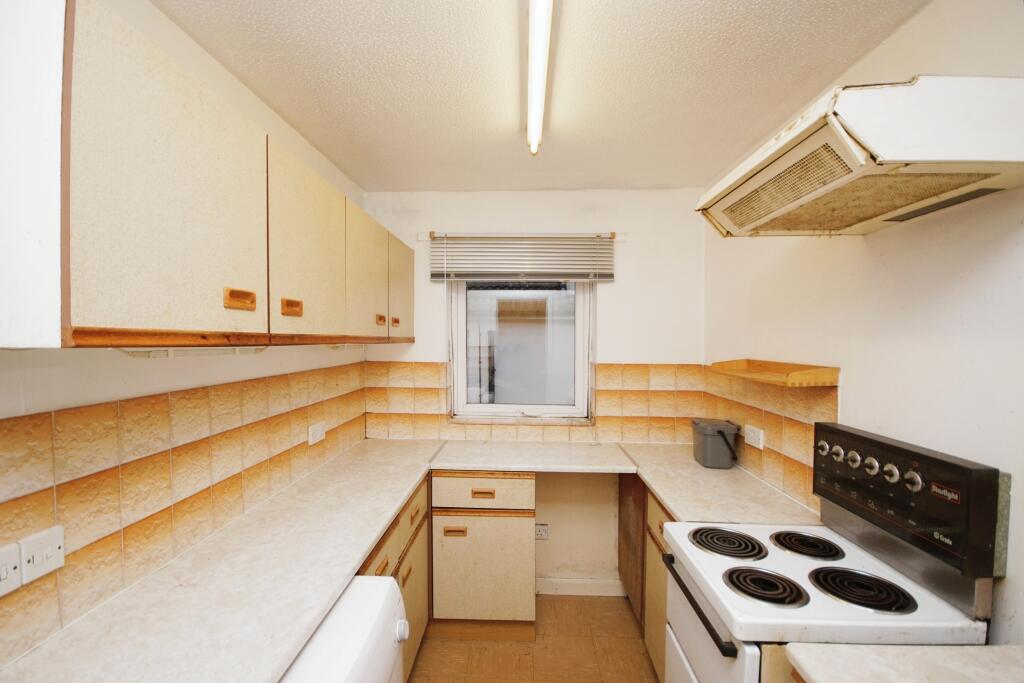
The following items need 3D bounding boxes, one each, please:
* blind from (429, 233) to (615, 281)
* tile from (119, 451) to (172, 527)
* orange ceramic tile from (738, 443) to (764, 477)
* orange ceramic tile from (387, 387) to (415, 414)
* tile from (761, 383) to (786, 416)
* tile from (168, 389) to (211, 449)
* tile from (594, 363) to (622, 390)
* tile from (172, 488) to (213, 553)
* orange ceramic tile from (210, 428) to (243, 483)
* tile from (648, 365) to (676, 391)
[{"bbox_3d":[0.055,-0.481,2.446,1.056,0.273,0.050,0,1,2],"label":"blind"},{"bbox_3d":[-0.931,0.368,1.086,0.010,0.150,0.145,0,1,3],"label":"tile"},{"bbox_3d":[1.095,0.527,1.910,0.010,0.148,0.149,0,1,3],"label":"orange ceramic tile"},{"bbox_3d":[-0.650,0.350,2.513,0.150,0.150,0.010,0,0,2],"label":"orange ceramic tile"},{"bbox_3d":[1.090,0.223,1.765,0.010,0.151,0.149,0,1,3],"label":"tile"},{"bbox_3d":[-0.916,0.212,1.213,0.010,0.150,0.150,0,0,2],"label":"tile"},{"bbox_3d":[0.564,0.208,2.476,0.151,0.151,0.010,0,1,3],"label":"tile"},{"bbox_3d":[-0.917,0.511,1.226,0.010,0.147,0.150,0,0,2],"label":"tile"},{"bbox_3d":[-0.912,0.363,1.362,0.010,0.150,0.150,0,0,2],"label":"orange ceramic tile"},{"bbox_3d":[0.867,0.210,2.462,0.151,0.151,0.010,0,1,3],"label":"tile"}]

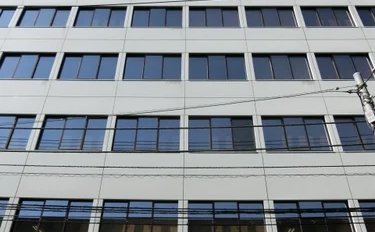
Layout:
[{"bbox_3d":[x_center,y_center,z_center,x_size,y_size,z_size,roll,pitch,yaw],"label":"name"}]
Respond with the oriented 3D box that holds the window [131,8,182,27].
[{"bbox_3d":[-1.500,-4.855,17.938,2.440,1.650,0.150,0,-38,0],"label":"window"}]

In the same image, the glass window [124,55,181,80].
[{"bbox_3d":[-1.591,-2.257,16.857,2.633,1.779,0.150,0,-38,0],"label":"glass window"}]

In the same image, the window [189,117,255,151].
[{"bbox_3d":[1.325,0.714,14.022,2.546,1.678,0.200,0,-38,0],"label":"window"}]

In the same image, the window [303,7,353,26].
[{"bbox_3d":[6.900,-4.839,17.893,2.440,1.650,0.150,0,-38,0],"label":"window"}]

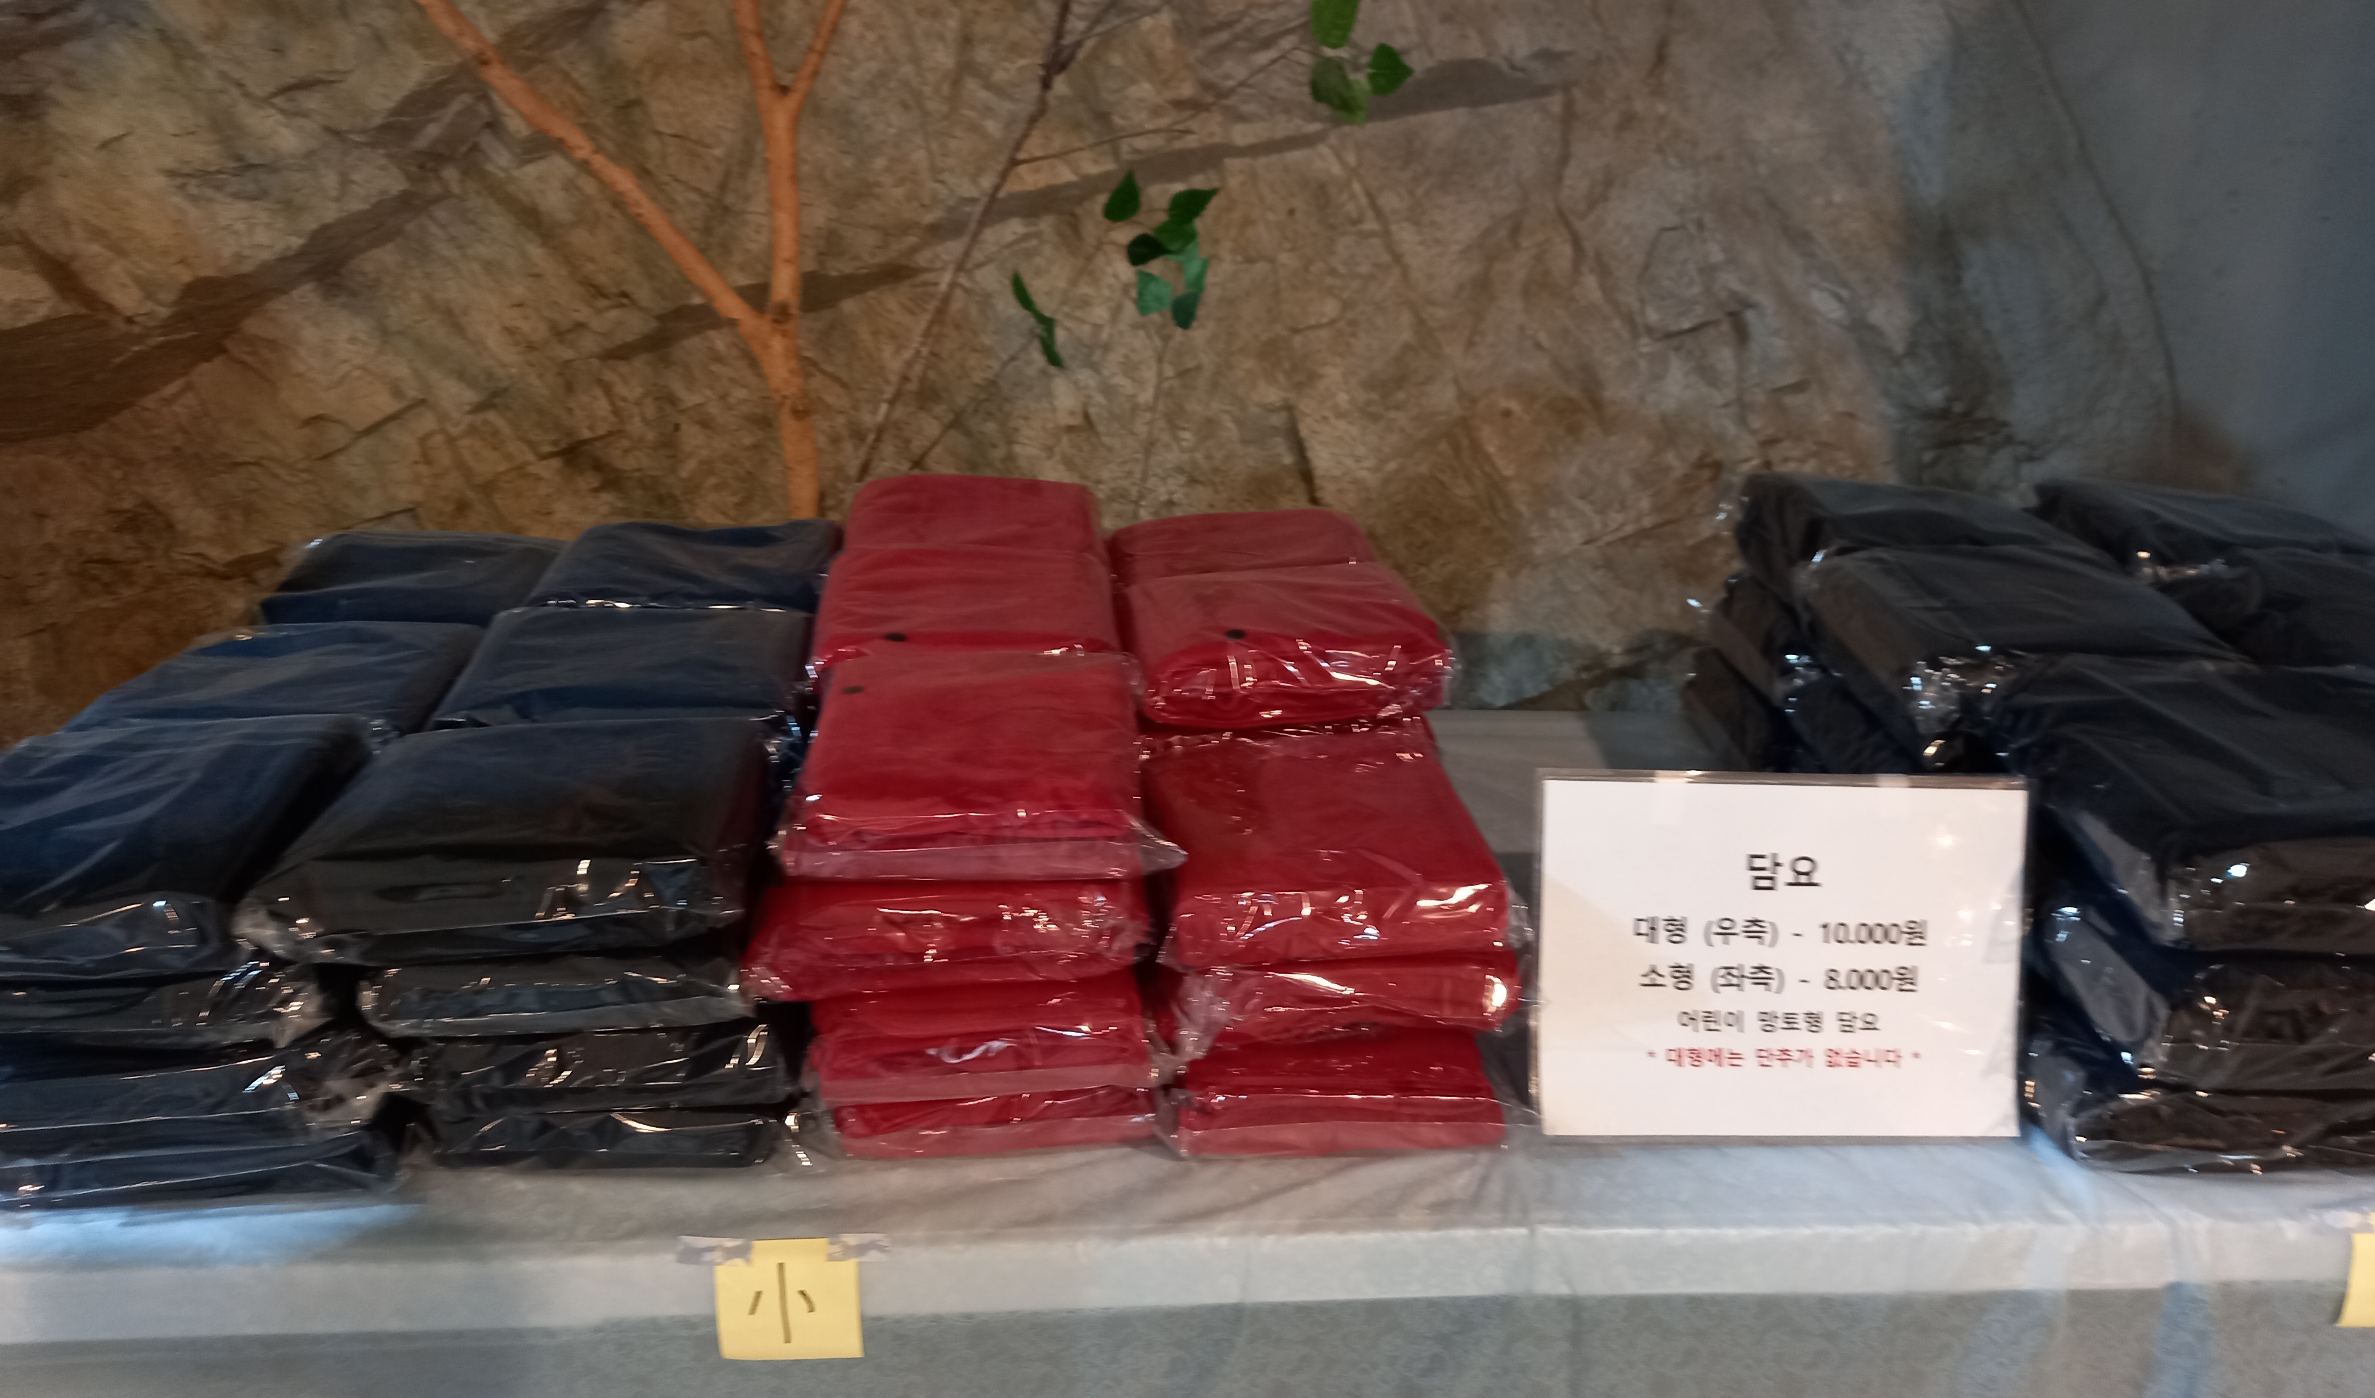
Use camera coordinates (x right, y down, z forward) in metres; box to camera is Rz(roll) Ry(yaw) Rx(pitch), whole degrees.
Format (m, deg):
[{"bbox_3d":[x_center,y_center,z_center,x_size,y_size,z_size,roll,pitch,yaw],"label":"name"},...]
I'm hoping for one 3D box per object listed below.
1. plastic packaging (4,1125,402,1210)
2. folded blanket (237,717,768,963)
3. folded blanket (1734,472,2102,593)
[{"bbox_3d":[-0.554,0.206,1.011,0.207,0.044,0.210,-1,22,-9],"label":"plastic packaging"},{"bbox_3d":[-0.359,0.070,0.969,0.232,0.055,0.200,0,22,-8],"label":"folded blanket"},{"bbox_3d":[0.642,-0.141,1.533,0.238,0.063,0.220,3,22,0],"label":"folded blanket"}]

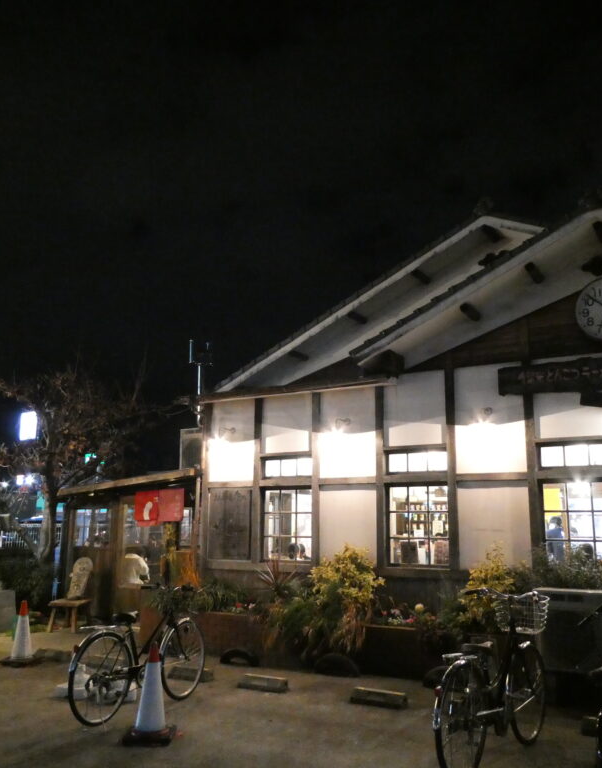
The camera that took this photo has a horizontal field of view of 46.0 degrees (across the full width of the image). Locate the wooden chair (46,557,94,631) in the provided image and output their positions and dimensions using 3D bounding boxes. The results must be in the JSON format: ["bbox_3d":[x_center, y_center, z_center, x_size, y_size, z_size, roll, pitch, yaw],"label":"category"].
[{"bbox_3d":[-3.740,3.458,11.681,0.560,1.120,0.520,-5,-13,23],"label":"wooden chair"}]

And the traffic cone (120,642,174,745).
[{"bbox_3d":[-1.169,2.376,5.525,0.370,0.700,0.370,0,-12,0],"label":"traffic cone"}]

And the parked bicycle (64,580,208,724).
[{"bbox_3d":[-1.408,2.376,6.369,0.580,1.050,1.830,-6,-14,29],"label":"parked bicycle"}]

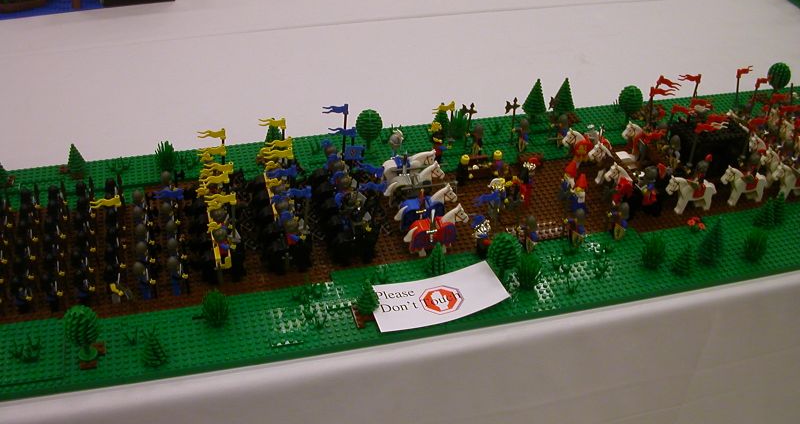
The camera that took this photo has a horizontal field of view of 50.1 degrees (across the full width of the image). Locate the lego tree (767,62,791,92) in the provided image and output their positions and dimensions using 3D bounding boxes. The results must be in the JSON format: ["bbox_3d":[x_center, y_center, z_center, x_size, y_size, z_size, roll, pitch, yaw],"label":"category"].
[{"bbox_3d":[0.576,-0.199,1.305,0.033,0.059,0.033,-7,40,-15],"label":"lego tree"}]

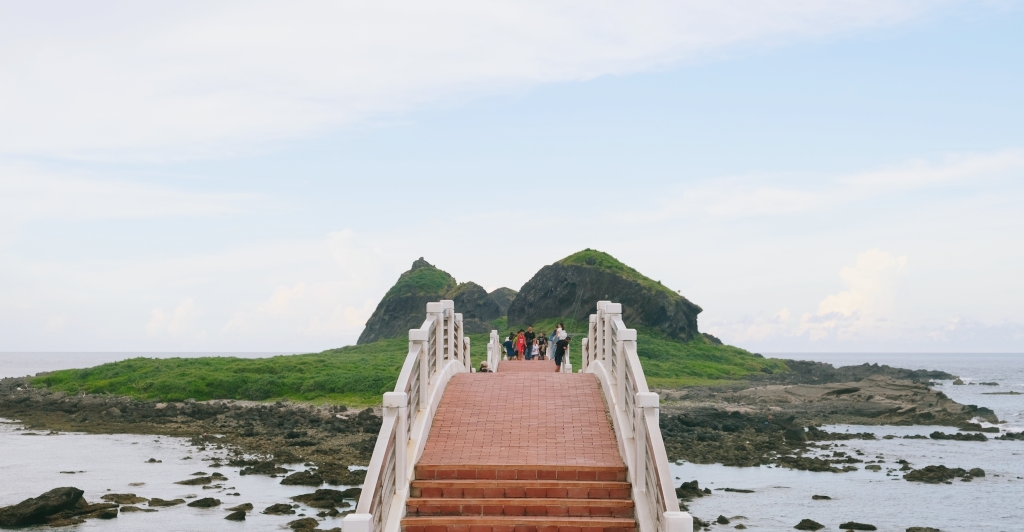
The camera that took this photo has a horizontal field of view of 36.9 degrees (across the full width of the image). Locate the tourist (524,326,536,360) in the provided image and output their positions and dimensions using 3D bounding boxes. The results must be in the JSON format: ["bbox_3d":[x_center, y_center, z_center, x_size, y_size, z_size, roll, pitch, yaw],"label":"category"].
[{"bbox_3d":[0.855,3.623,70.954,0.520,1.700,0.360,0,-3,2],"label":"tourist"}]

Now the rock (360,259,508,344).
[{"bbox_3d":[-30.097,13.273,574.058,54.400,32.034,43.520,0,-3,-3],"label":"rock"}]

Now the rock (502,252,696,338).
[{"bbox_3d":[33.369,11.003,553.887,68.585,33.116,51.439,0,-3,3],"label":"rock"}]

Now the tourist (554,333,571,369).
[{"bbox_3d":[2.137,3.755,64.959,0.660,1.500,0.520,0,-3,0],"label":"tourist"}]

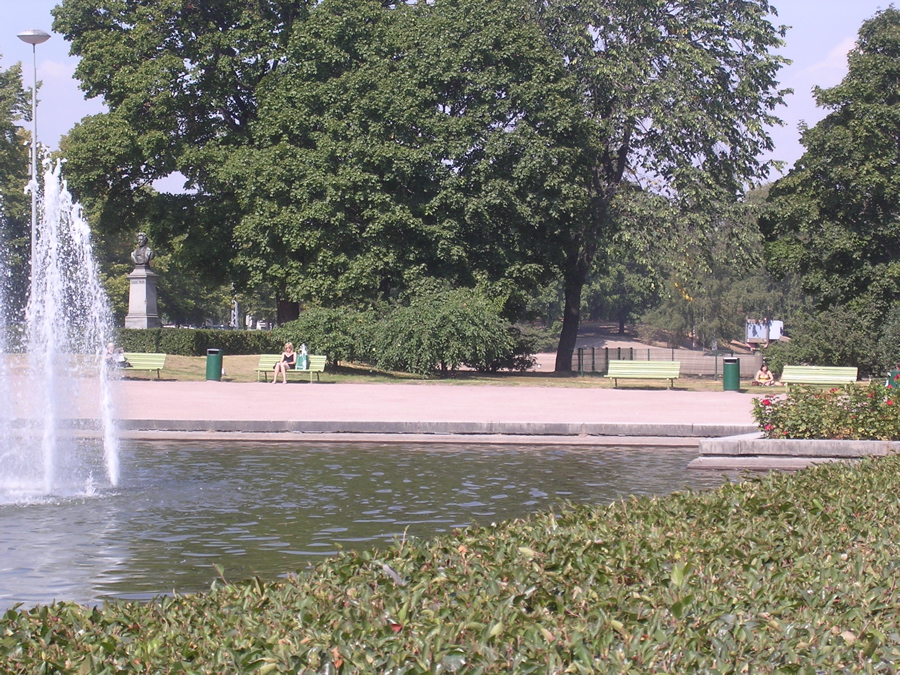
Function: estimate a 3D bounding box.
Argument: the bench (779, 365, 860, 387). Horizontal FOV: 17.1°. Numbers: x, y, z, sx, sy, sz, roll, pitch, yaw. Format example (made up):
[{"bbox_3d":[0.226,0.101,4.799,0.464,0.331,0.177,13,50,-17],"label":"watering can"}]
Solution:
[{"bbox_3d":[10.381,1.216,84.000,2.150,0.860,0.680,0,0,19],"label":"bench"}]

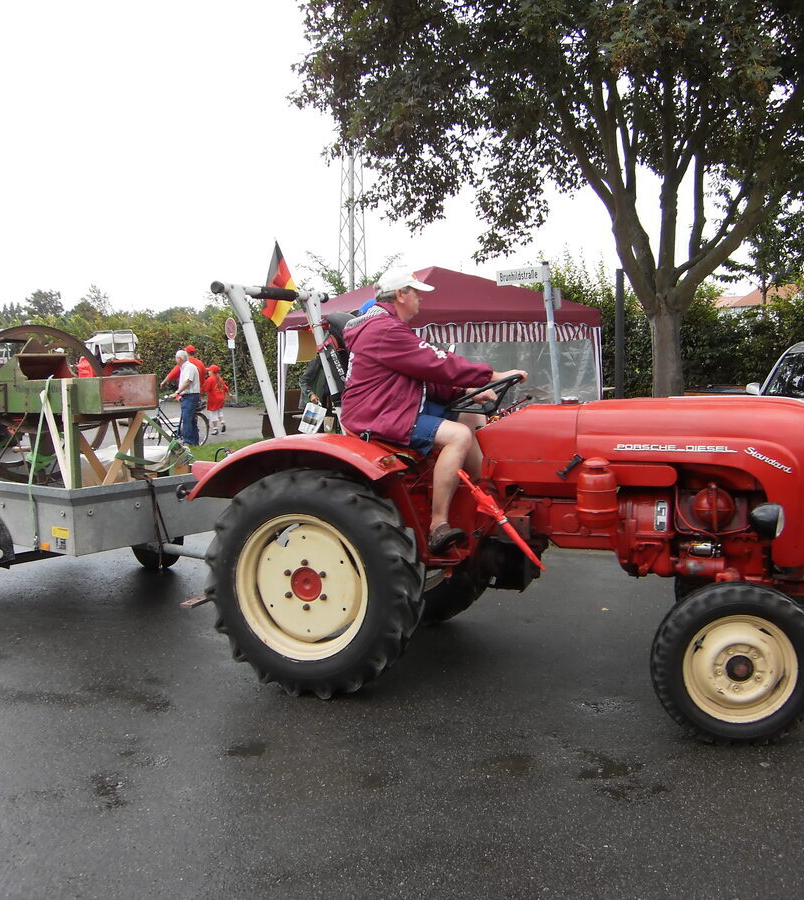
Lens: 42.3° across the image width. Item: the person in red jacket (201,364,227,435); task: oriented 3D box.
[{"bbox_3d":[-3.855,-1.003,21.191,0.500,1.430,0.420,-5,7,-44],"label":"person in red jacket"}]

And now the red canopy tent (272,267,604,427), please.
[{"bbox_3d":[0.428,-1.001,13.519,3.000,2.710,3.000,-3,6,-33],"label":"red canopy tent"}]

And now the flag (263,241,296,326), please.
[{"bbox_3d":[-0.670,-0.911,5.692,0.200,0.470,0.100,2,5,20],"label":"flag"}]

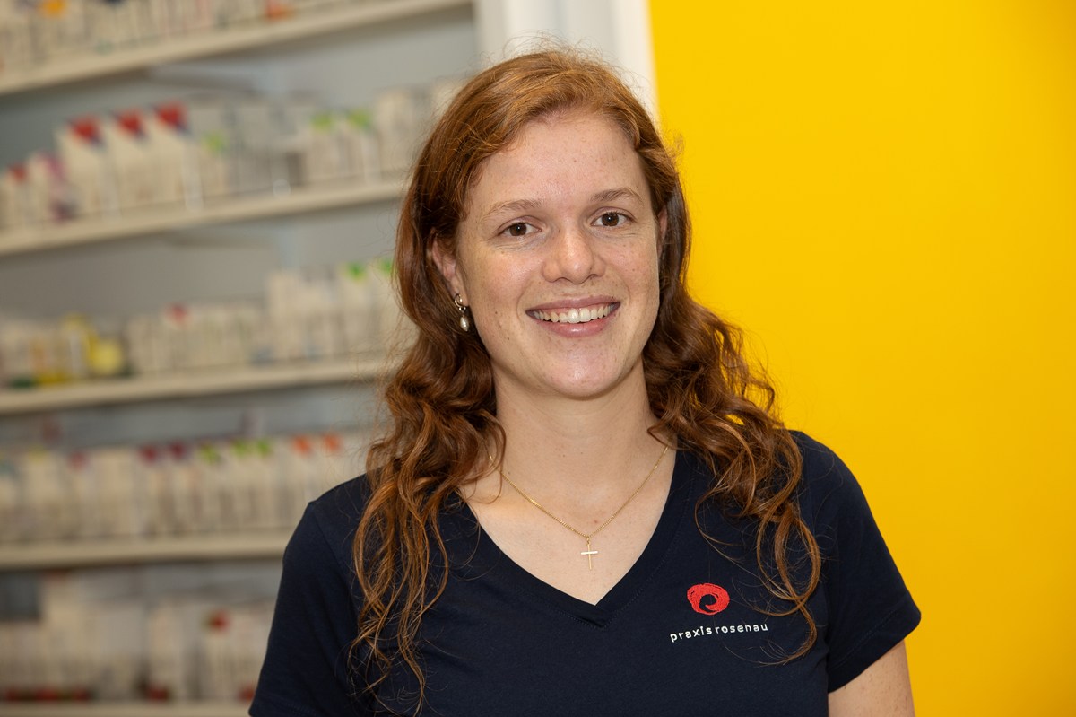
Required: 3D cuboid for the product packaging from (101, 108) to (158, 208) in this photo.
[{"bbox_3d":[-0.503,-0.253,4.629,0.078,0.121,0.045,-5,0,42],"label":"product packaging"}]

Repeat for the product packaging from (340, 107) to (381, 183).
[{"bbox_3d":[-0.200,-0.255,4.356,0.056,0.085,0.040,-5,0,42],"label":"product packaging"}]

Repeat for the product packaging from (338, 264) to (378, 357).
[{"bbox_3d":[-0.204,-0.061,4.376,0.054,0.108,0.040,-5,0,42],"label":"product packaging"}]

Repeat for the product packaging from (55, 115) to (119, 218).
[{"bbox_3d":[-0.564,-0.247,4.684,0.087,0.123,0.045,-5,0,42],"label":"product packaging"}]

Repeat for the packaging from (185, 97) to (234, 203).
[{"bbox_3d":[-0.393,-0.258,4.531,0.070,0.120,0.045,-5,0,42],"label":"packaging"}]

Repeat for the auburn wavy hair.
[{"bbox_3d":[0.024,0.011,2.550,0.312,0.443,0.240,-5,0,-7],"label":"auburn wavy hair"}]

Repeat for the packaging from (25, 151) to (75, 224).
[{"bbox_3d":[-0.618,-0.222,4.734,0.075,0.087,0.045,-5,0,42],"label":"packaging"}]

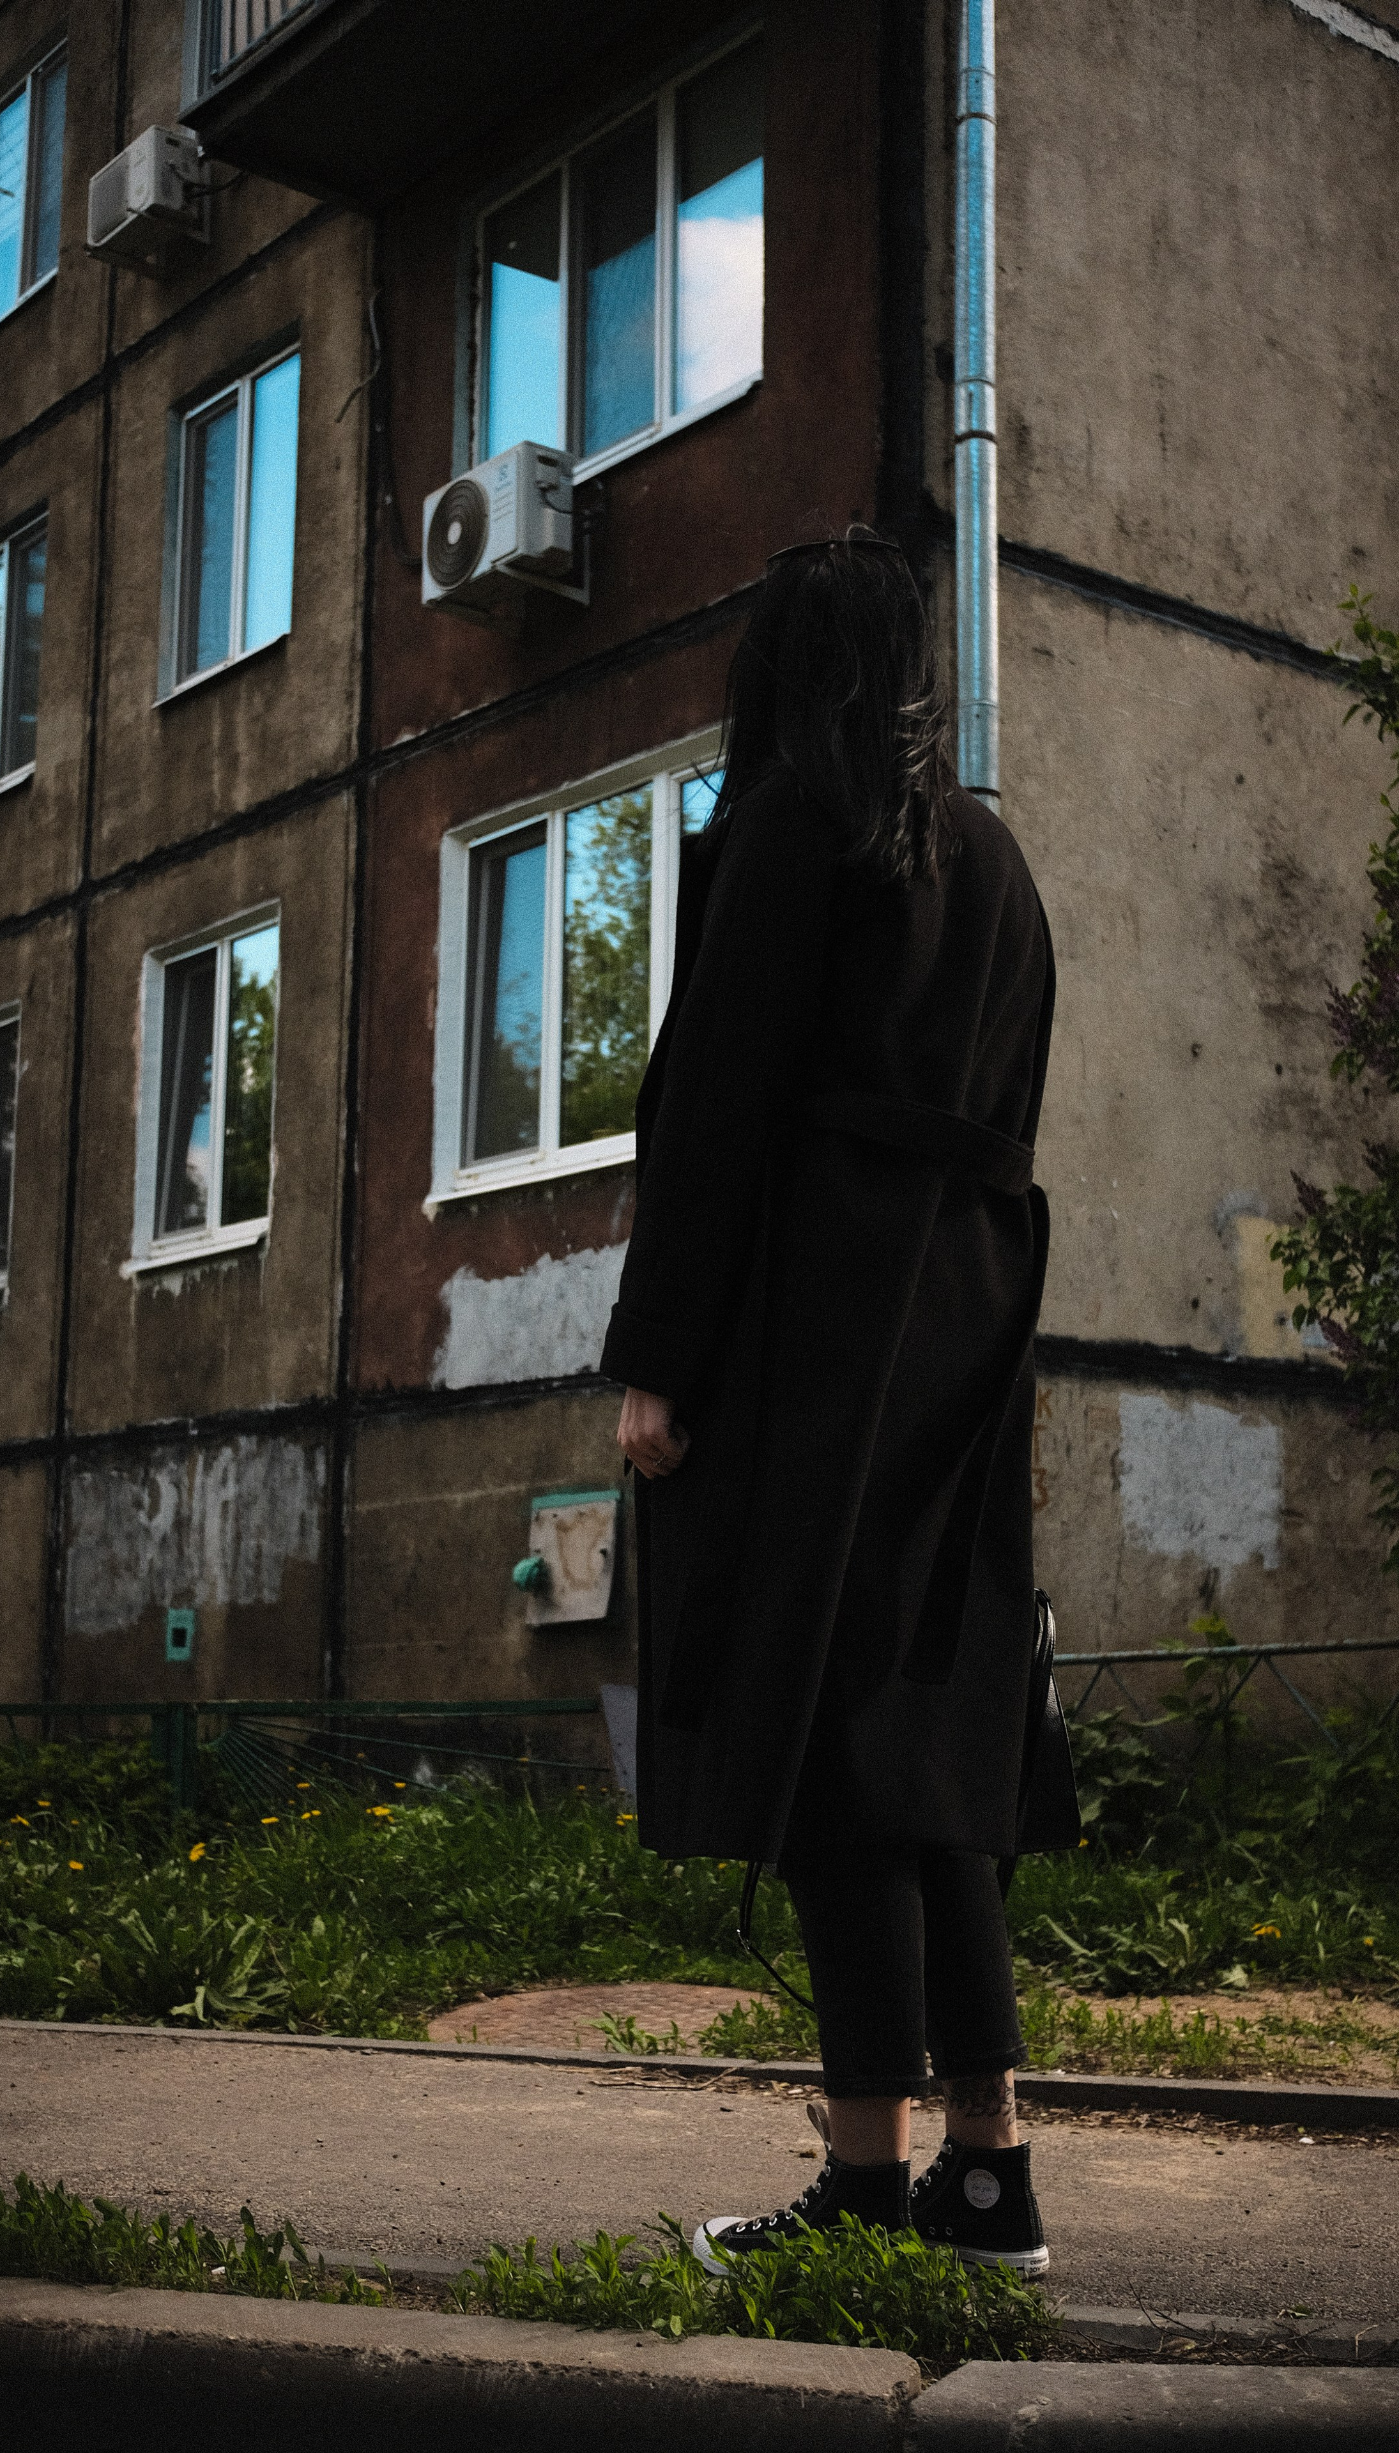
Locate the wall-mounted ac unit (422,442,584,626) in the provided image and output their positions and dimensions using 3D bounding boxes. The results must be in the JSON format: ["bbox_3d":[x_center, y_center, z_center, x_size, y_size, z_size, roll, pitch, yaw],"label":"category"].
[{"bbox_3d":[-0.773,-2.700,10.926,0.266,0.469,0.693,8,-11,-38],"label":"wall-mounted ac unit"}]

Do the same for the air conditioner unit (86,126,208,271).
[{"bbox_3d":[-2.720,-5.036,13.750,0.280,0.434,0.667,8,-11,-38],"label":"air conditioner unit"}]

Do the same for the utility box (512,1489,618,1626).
[{"bbox_3d":[-0.480,1.221,10.238,0.150,0.470,0.530,8,-11,-38],"label":"utility box"}]

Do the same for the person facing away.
[{"bbox_3d":[0.135,0.137,2.730,0.430,1.700,0.500,-7,-11,39],"label":"person facing away"}]

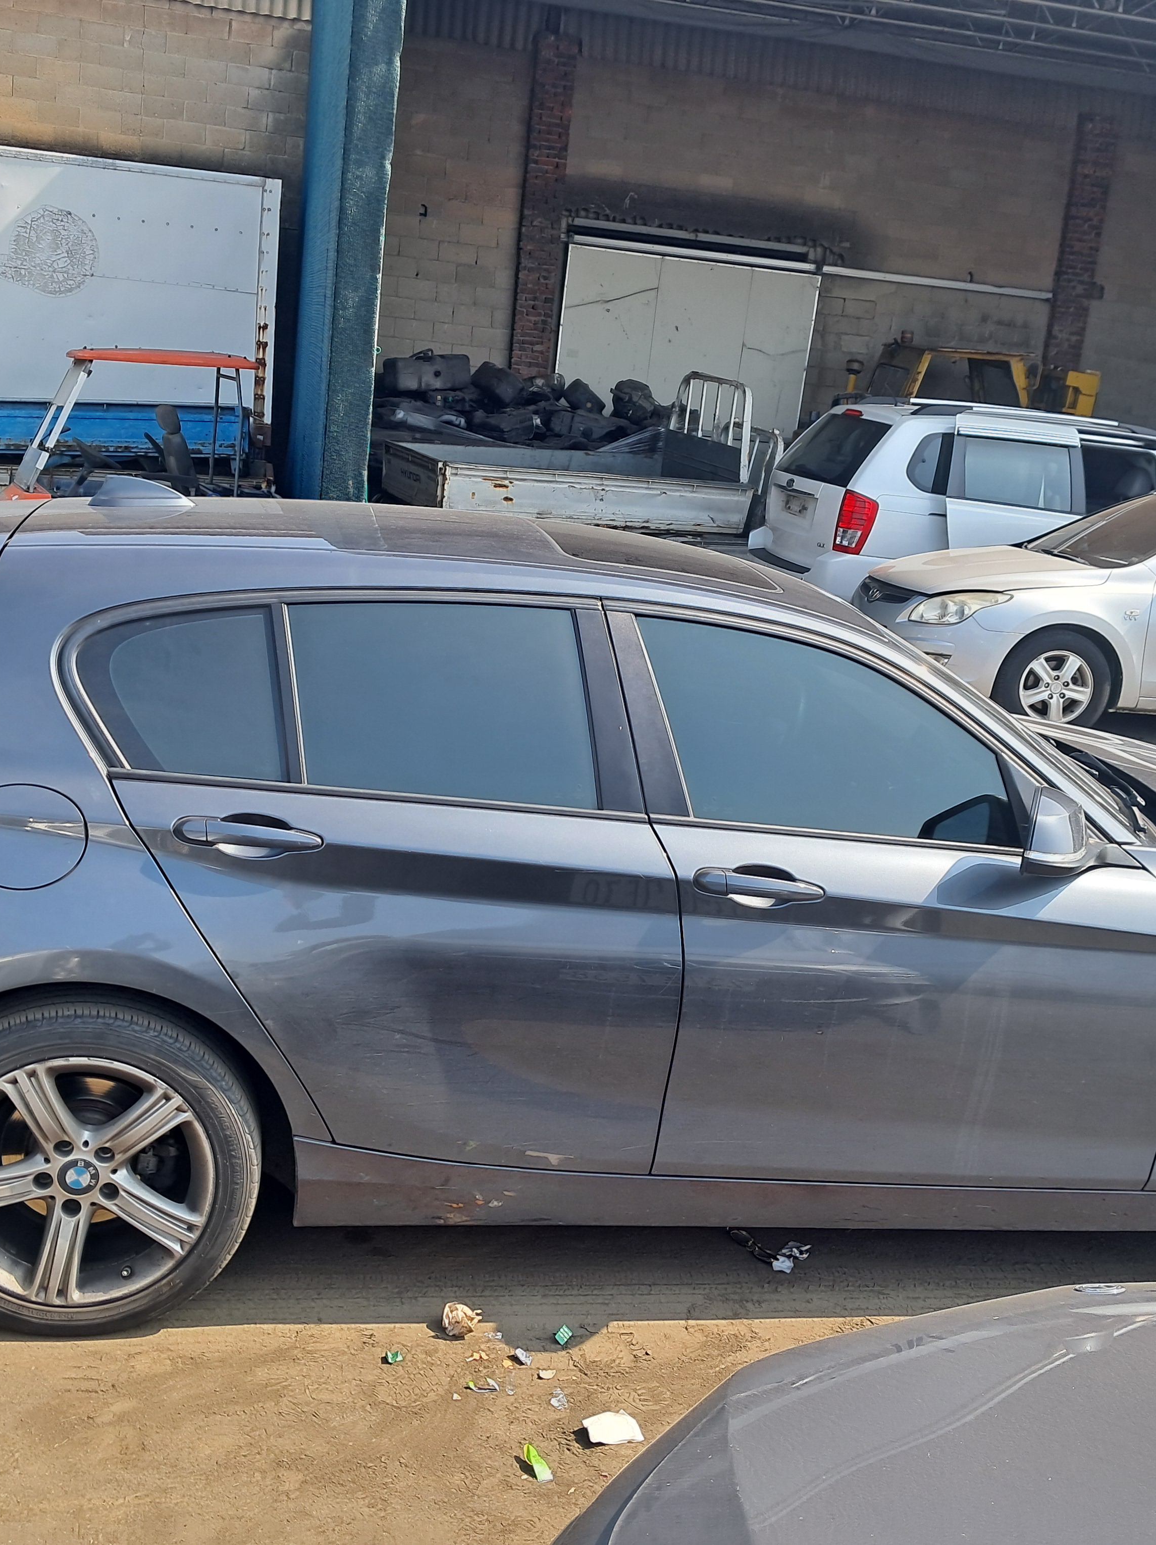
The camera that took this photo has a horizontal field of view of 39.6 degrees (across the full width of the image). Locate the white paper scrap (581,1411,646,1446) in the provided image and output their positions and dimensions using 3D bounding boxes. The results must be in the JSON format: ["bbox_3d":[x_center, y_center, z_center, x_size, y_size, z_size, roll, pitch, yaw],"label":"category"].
[{"bbox_3d":[0.057,1.127,2.765,0.098,0.027,0.080,1,15,-20],"label":"white paper scrap"}]

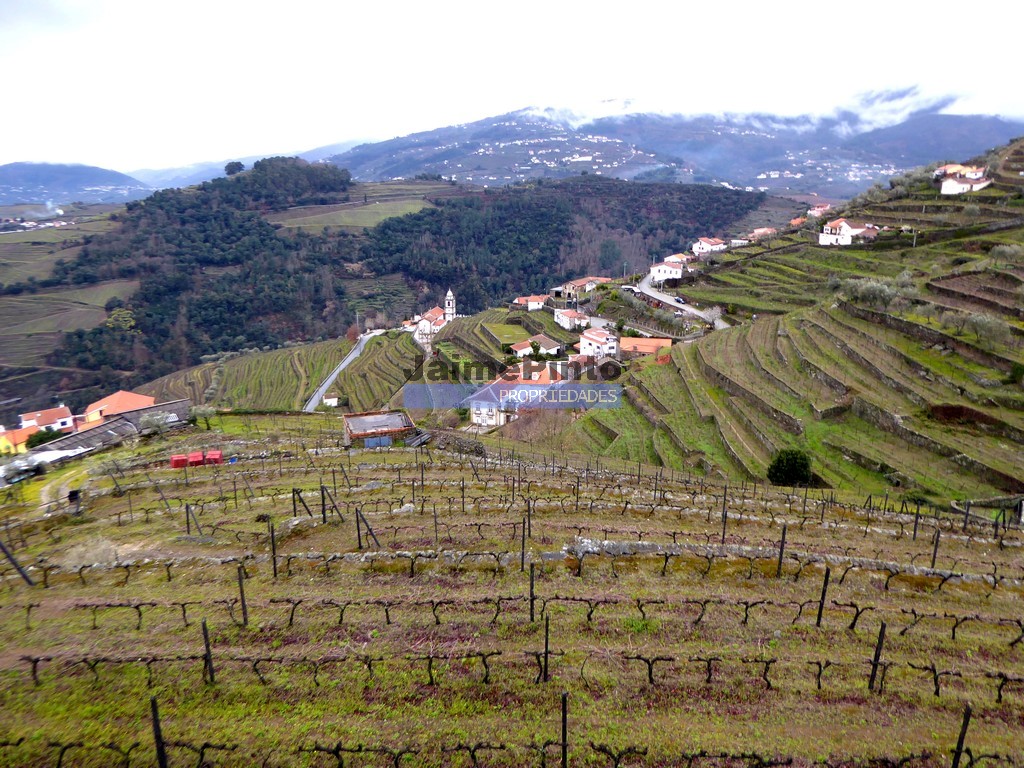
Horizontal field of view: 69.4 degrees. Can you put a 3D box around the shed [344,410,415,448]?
[{"bbox_3d":[-12.236,4.532,67.500,5.800,2.200,5.200,-6,17,-21],"label":"shed"}]

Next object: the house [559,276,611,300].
[{"bbox_3d":[28.405,-37.376,288.000,9.000,7.000,22.000,11,19,34],"label":"house"}]

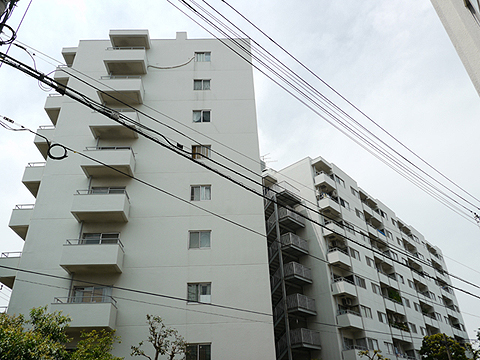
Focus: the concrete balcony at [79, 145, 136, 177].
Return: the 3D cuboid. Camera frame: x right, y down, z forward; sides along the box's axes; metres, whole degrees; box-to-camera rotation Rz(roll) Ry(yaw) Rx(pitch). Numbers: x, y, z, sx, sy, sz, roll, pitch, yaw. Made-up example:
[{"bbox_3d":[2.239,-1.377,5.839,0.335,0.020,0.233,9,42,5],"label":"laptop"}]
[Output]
[{"bbox_3d":[-7.233,-0.999,21.574,2.561,1.278,1.170,-1,-32,-3],"label":"concrete balcony"}]

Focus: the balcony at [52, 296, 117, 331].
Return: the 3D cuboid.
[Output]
[{"bbox_3d":[-6.904,6.030,17.269,2.572,1.270,1.220,-2,-32,-2],"label":"balcony"}]

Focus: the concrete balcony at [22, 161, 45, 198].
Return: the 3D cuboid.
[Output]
[{"bbox_3d":[-11.657,0.225,23.209,1.210,1.278,2.600,-1,-32,-3],"label":"concrete balcony"}]

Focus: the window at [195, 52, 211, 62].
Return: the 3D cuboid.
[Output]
[{"bbox_3d":[-2.590,-8.597,27.235,1.127,0.994,0.100,-1,-32,-3],"label":"window"}]

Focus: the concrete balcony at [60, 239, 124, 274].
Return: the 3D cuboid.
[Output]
[{"bbox_3d":[-7.019,3.663,18.664,2.561,1.278,1.170,-1,-32,-3],"label":"concrete balcony"}]

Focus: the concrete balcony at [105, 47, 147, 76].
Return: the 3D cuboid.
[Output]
[{"bbox_3d":[-7.551,-7.953,26.005,2.572,1.270,1.220,-2,-32,-2],"label":"concrete balcony"}]

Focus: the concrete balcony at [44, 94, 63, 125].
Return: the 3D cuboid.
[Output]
[{"bbox_3d":[-11.871,-4.437,26.119,1.210,1.278,2.600,-1,-32,-3],"label":"concrete balcony"}]

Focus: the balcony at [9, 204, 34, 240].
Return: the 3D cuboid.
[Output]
[{"bbox_3d":[-11.532,2.592,21.686,1.052,1.270,2.700,-2,-32,-2],"label":"balcony"}]

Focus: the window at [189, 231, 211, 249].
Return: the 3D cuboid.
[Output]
[{"bbox_3d":[-2.053,3.058,19.960,1.127,0.994,0.100,-1,-32,-3],"label":"window"}]

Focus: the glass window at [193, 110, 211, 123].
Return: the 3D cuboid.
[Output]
[{"bbox_3d":[-2.375,-3.935,24.325,1.127,0.994,0.100,-1,-32,-3],"label":"glass window"}]

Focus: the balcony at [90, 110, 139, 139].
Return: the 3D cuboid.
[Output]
[{"bbox_3d":[-7.335,-3.292,23.093,2.572,1.270,1.220,-2,-32,-2],"label":"balcony"}]

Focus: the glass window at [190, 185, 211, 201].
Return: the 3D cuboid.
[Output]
[{"bbox_3d":[-2.161,0.727,21.415,1.127,0.994,0.100,-1,-32,-3],"label":"glass window"}]

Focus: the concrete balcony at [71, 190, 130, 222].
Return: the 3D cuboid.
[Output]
[{"bbox_3d":[-7.120,1.369,20.181,2.572,1.270,1.220,-2,-32,-2],"label":"concrete balcony"}]

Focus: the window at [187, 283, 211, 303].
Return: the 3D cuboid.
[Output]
[{"bbox_3d":[-1.946,5.389,18.505,1.127,0.994,0.100,-1,-32,-3],"label":"window"}]

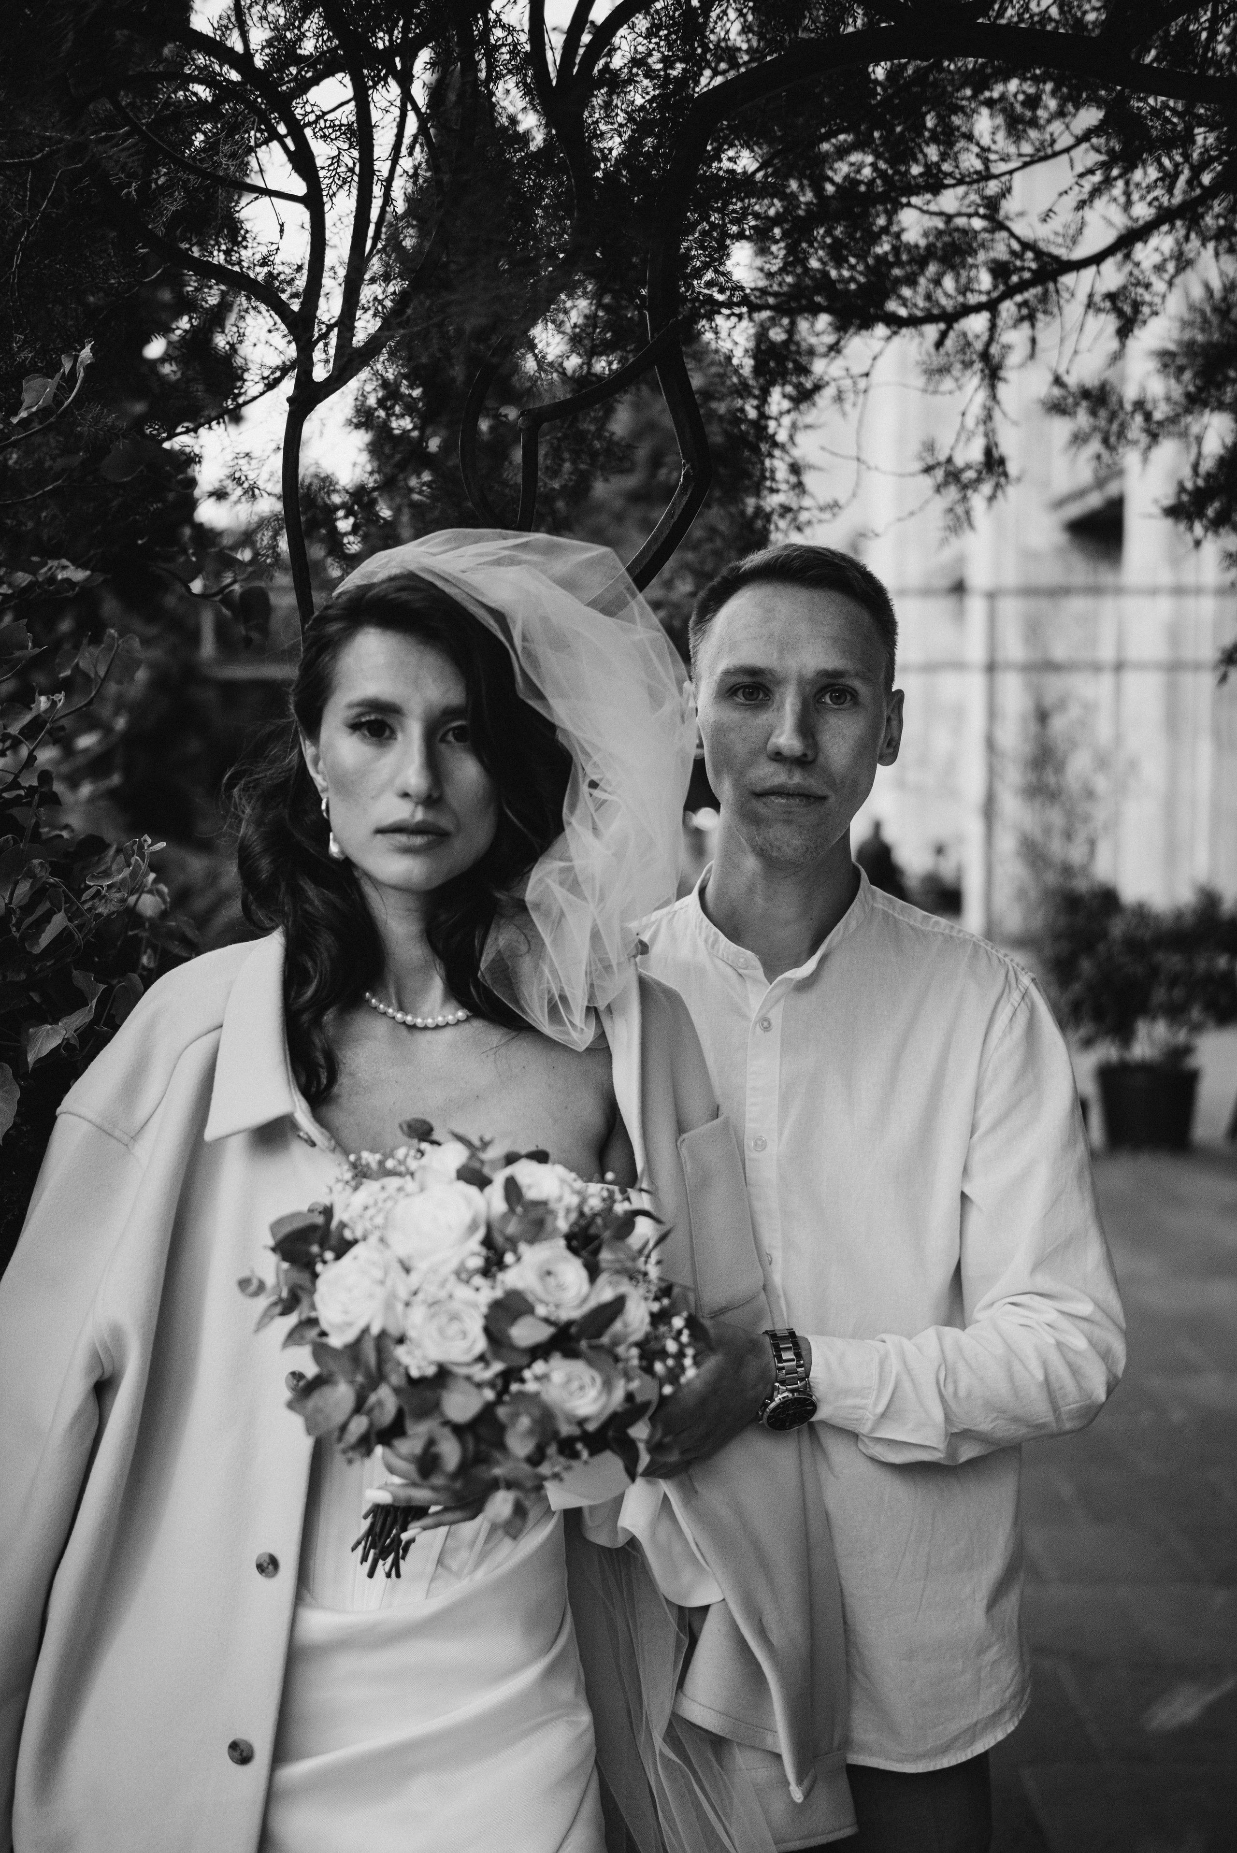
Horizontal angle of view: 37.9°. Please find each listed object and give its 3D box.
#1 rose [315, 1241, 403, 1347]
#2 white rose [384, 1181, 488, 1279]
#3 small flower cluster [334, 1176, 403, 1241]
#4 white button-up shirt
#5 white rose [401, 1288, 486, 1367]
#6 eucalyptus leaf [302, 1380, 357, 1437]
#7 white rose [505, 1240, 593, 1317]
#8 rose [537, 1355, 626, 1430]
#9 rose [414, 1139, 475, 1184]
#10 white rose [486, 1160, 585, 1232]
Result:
[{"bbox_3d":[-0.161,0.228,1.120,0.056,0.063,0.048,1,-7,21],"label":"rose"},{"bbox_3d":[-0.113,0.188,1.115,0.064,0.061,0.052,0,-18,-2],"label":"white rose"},{"bbox_3d":[-0.158,0.179,1.140,0.044,0.041,0.040,0,0,9],"label":"small flower cluster"},{"bbox_3d":[0.163,0.313,1.430,0.500,0.715,0.330,0,2,12],"label":"white button-up shirt"},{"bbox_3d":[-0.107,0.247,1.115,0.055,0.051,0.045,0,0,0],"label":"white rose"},{"bbox_3d":[-0.182,0.304,1.135,0.036,0.036,0.014,0,-3,9],"label":"eucalyptus leaf"},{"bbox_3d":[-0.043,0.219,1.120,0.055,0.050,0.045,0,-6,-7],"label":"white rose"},{"bbox_3d":[-0.023,0.291,1.125,0.056,0.050,0.045,0,3,-9],"label":"rose"},{"bbox_3d":[-0.113,0.154,1.165,0.043,0.038,0.040,0,-30,0],"label":"rose"},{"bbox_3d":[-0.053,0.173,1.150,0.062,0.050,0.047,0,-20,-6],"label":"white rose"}]

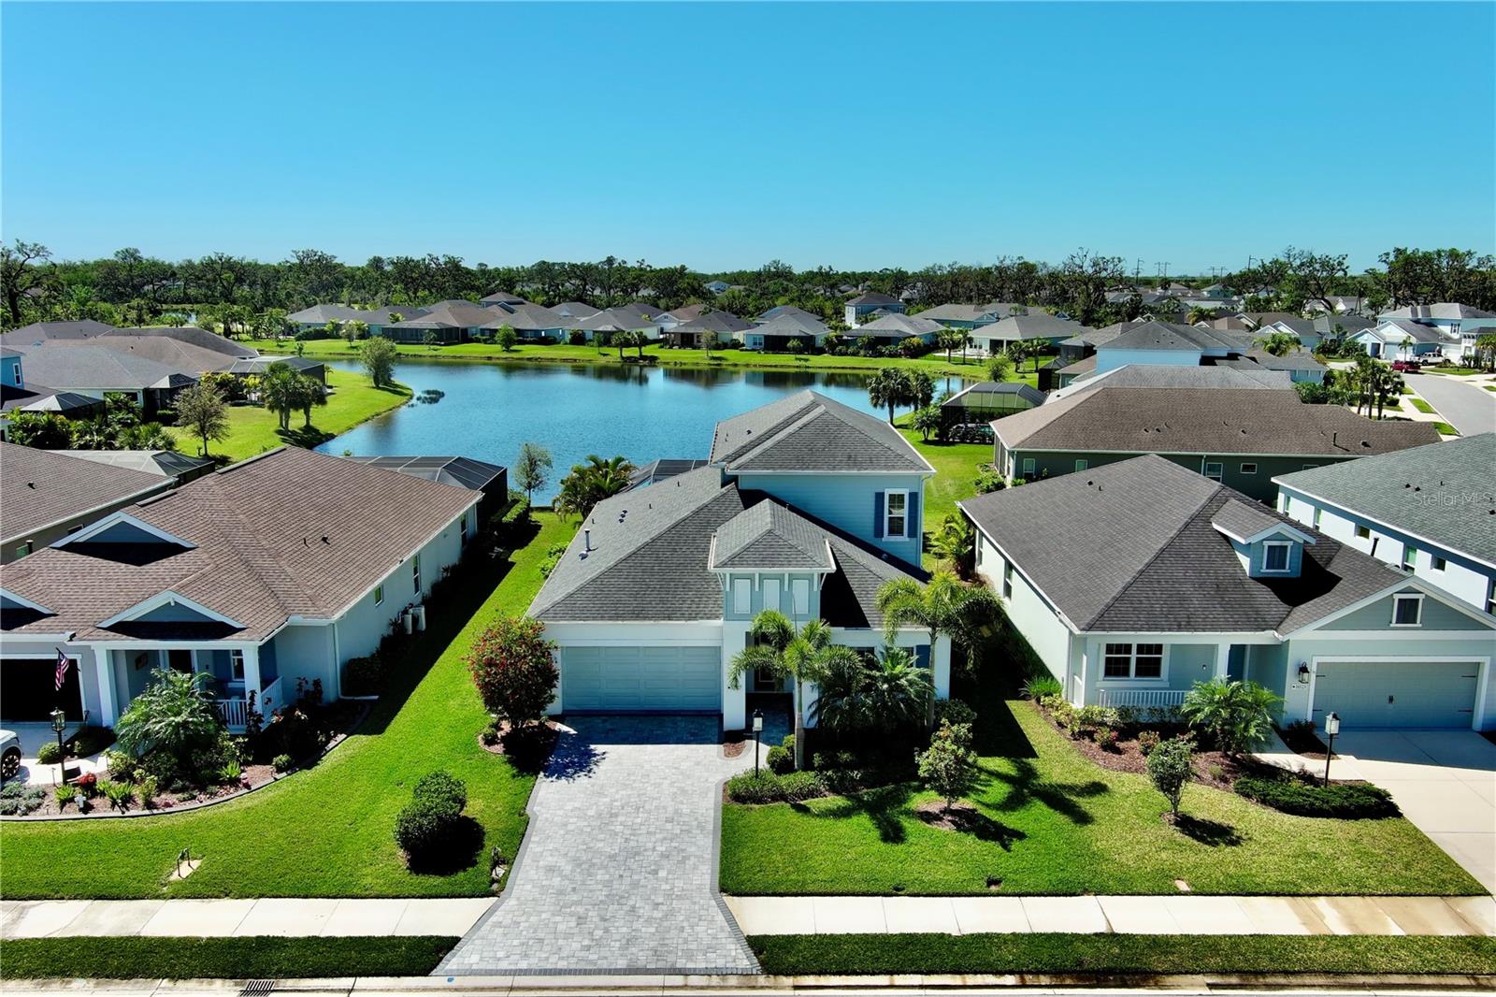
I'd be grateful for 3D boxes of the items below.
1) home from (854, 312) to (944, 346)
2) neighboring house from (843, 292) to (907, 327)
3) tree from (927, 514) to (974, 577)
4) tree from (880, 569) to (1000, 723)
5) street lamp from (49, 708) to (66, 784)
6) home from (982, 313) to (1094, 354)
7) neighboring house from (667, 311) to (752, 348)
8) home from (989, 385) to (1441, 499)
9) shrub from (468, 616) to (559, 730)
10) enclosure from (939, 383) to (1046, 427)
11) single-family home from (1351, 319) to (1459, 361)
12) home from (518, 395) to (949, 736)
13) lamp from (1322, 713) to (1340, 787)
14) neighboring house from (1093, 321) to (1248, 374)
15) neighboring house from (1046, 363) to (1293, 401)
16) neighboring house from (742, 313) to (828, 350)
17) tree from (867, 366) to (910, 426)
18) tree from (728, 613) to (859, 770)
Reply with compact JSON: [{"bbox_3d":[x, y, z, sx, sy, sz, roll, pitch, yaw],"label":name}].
[{"bbox_3d":[26.000,-29.574,213.205,13.200,6.000,23.500,4,11,22],"label":"home"},{"bbox_3d":[28.600,-41.074,267.000,12.200,8.800,13.500,-2,11,-10],"label":"neighboring house"},{"bbox_3d":[9.100,2.269,52.600,2.150,3.000,2.150,0,11,0],"label":"tree"},{"bbox_3d":[5.650,4.425,35.500,3.750,4.850,3.700,0,11,0],"label":"tree"},{"bbox_3d":[-18.200,6.543,31.850,0.330,2.150,0.330,0,11,0],"label":"street lamp"},{"bbox_3d":[50.000,-27.865,205.000,21.000,6.000,13.000,-6,12,-29],"label":"home"},{"bbox_3d":[-6.300,-31.328,222.542,12.600,6.000,23.500,2,11,11],"label":"neighboring house"},{"bbox_3d":[28.900,-3.996,76.782,24.800,6.100,12.200,1,11,6],"label":"home"},{"bbox_3d":[-6.850,5.197,35.571,2.650,3.450,2.600,0,11,0],"label":"shrub"},{"bbox_3d":[21.300,-7.627,103.600,8.400,4.000,12.000,2,11,13],"label":"enclosure"},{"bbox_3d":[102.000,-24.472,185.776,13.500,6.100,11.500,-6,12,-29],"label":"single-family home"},{"bbox_3d":[0.150,0.647,46.926,13.500,8.000,25.400,0,11,0],"label":"home"},{"bbox_3d":[15.300,6.626,31.566,0.330,2.120,0.330,0,11,0],"label":"lamp"},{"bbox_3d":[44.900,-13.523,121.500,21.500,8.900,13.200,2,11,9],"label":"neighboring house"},{"bbox_3d":[34.700,-7.974,99.800,20.700,6.100,13.200,2,11,12],"label":"neighboring house"},{"bbox_3d":[8.300,-30.577,219.000,13.000,6.100,20.500,3,11,15],"label":"neighboring house"},{"bbox_3d":[12.300,-8.958,106.986,3.800,5.200,3.700,0,11,0],"label":"tree"},{"bbox_3d":[1.230,5.201,32.570,3.500,4.550,3.400,0,11,0],"label":"tree"}]

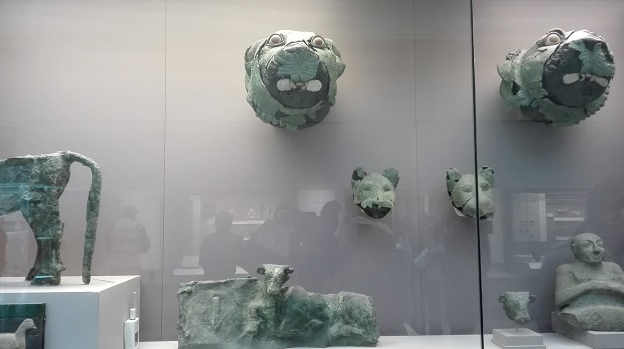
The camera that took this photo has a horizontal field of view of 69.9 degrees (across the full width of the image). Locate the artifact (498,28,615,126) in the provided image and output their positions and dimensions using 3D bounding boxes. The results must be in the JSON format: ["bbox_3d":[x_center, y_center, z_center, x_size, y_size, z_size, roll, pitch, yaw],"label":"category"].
[{"bbox_3d":[0.915,-0.363,1.685,0.375,0.355,0.290,0,-3,-5],"label":"artifact"}]

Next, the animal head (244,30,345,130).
[{"bbox_3d":[-0.061,-0.346,1.650,0.375,0.355,0.290,0,-3,-3],"label":"animal head"}]

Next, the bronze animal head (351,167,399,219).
[{"bbox_3d":[0.244,0.072,1.700,0.183,0.200,0.160,-1,-3,1],"label":"bronze animal head"}]

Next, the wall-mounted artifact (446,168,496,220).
[{"bbox_3d":[0.621,0.072,1.710,0.183,0.200,0.160,0,-3,-4],"label":"wall-mounted artifact"}]

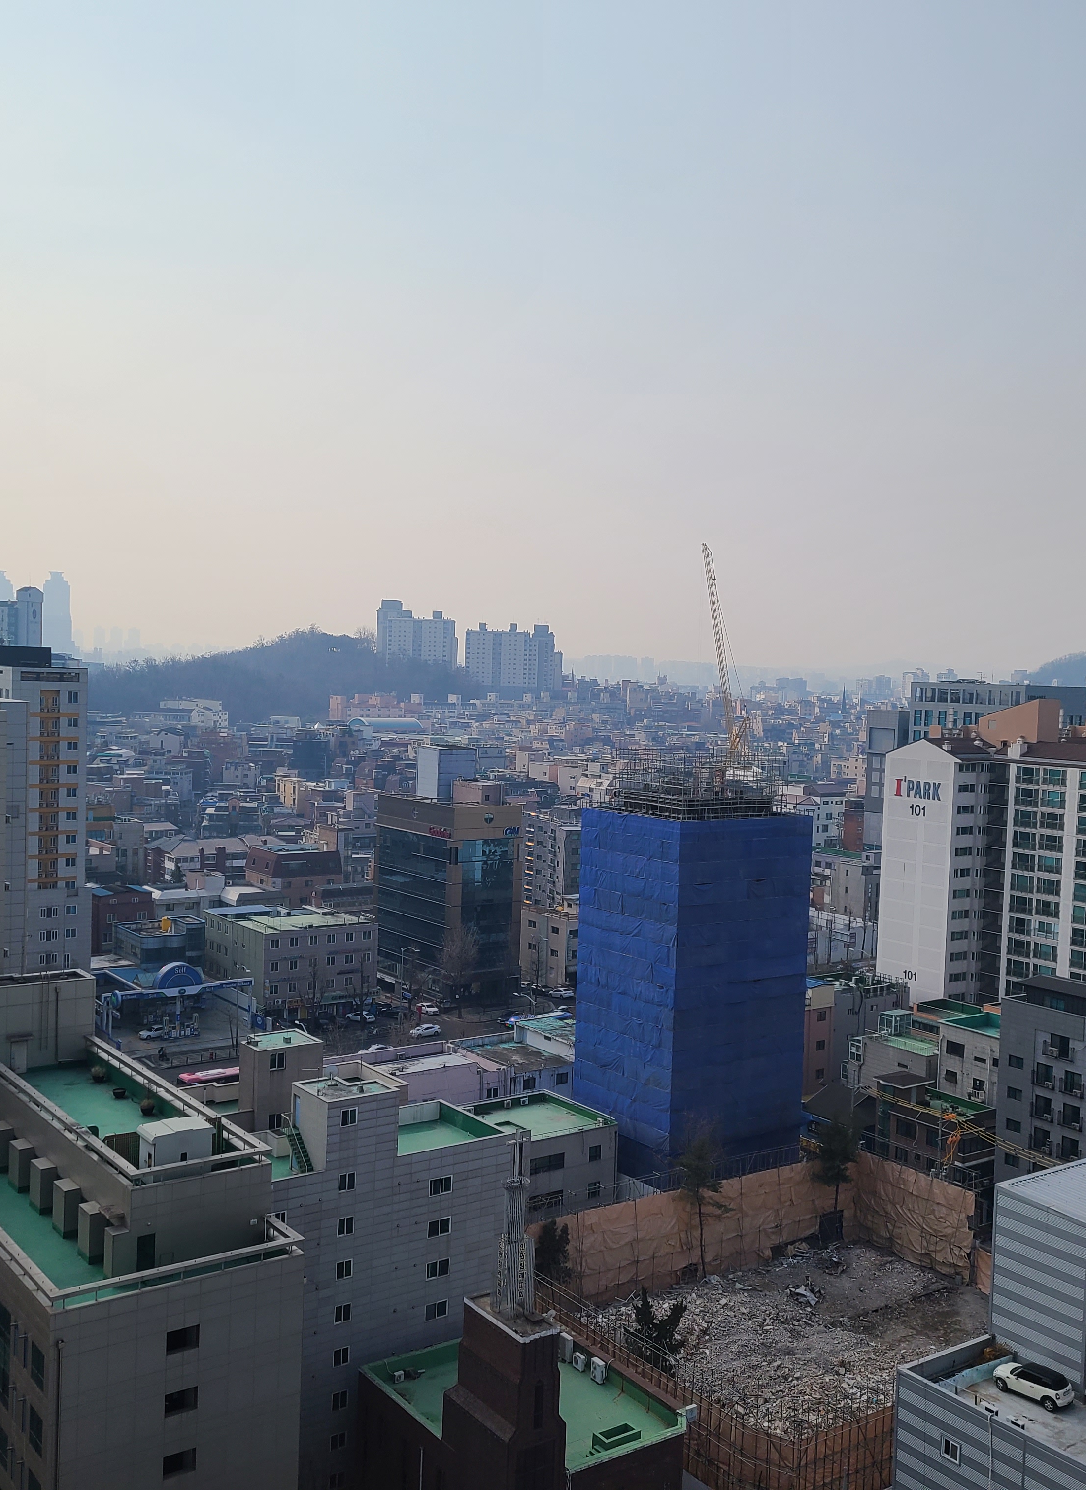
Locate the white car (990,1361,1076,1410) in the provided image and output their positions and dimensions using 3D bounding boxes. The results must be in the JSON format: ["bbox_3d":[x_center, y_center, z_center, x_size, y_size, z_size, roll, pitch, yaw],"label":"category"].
[{"bbox_3d":[22.664,29.185,68.285,1.683,1.407,3.710,-1,4,-40],"label":"white car"}]

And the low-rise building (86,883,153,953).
[{"bbox_3d":[-72.450,30.520,253.340,9.600,12.300,10.500,0,3,-35],"label":"low-rise building"}]

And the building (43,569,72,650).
[{"bbox_3d":[-621.056,-145.508,1904.090,35.000,150.000,35.000,1,3,-19],"label":"building"}]

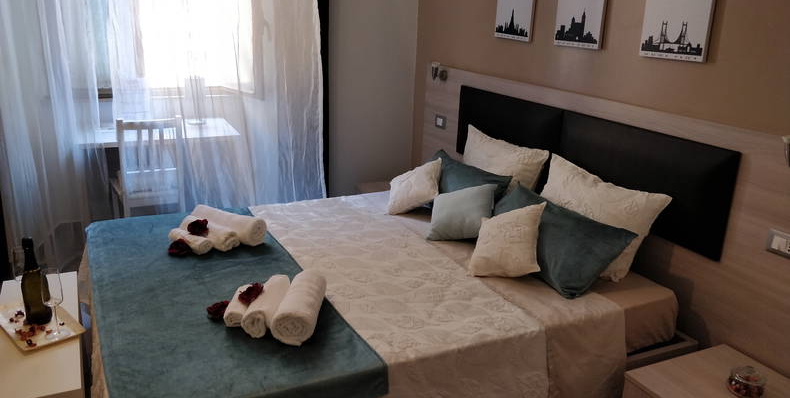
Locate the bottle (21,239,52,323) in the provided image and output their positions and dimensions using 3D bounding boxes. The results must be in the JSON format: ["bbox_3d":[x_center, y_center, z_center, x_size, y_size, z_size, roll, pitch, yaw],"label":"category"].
[{"bbox_3d":[-1.307,0.288,1.984,0.086,0.310,0.086,-7,21,-25],"label":"bottle"}]

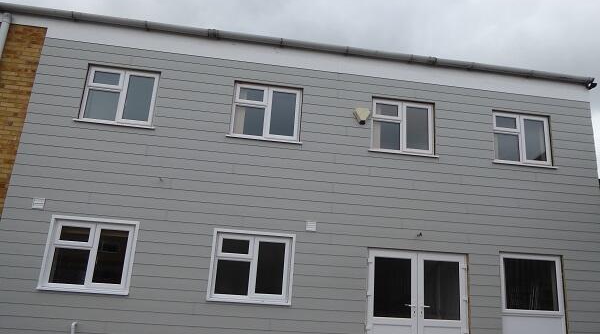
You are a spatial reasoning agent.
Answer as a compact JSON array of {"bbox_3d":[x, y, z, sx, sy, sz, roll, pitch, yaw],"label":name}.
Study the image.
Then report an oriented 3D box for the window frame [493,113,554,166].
[{"bbox_3d":[4.117,-0.501,8.112,1.167,0.987,0.090,5,-14,-7],"label":"window frame"}]

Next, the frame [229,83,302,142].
[{"bbox_3d":[-0.569,-0.928,7.570,1.191,0.998,0.090,5,-14,-7],"label":"frame"}]

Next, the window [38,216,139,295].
[{"bbox_3d":[-3.181,1.343,6.597,1.295,1.089,0.120,5,-14,-7],"label":"window"}]

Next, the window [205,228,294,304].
[{"bbox_3d":[-0.751,1.586,6.873,1.300,1.091,0.120,5,-14,-7],"label":"window"}]

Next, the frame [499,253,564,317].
[{"bbox_3d":[3.957,2.021,7.478,1.163,0.980,0.090,5,-14,-7],"label":"frame"}]

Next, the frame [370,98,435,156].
[{"bbox_3d":[1.843,-0.701,7.847,1.167,0.991,0.090,5,-14,-7],"label":"frame"}]

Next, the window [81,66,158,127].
[{"bbox_3d":[-2.984,-1.162,7.294,1.170,0.987,0.090,5,-14,-7],"label":"window"}]

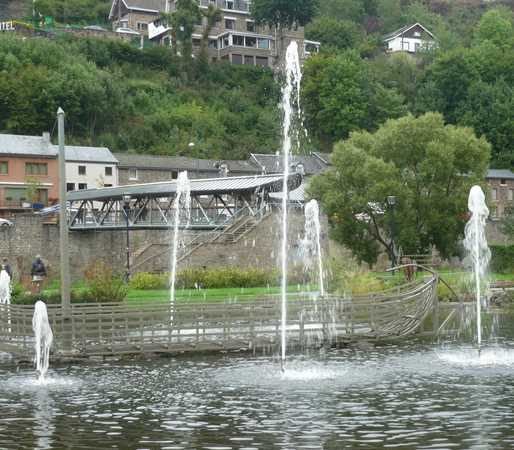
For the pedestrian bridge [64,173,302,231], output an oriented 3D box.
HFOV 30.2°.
[{"bbox_3d":[-6.934,-1.288,74.473,3.300,3.500,31.400,-1,0,-35],"label":"pedestrian bridge"}]

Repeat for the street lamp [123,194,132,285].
[{"bbox_3d":[-6.533,0.738,48.200,0.430,4.580,0.430,-1,0,0],"label":"street lamp"}]

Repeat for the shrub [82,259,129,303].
[{"bbox_3d":[-6.039,2.186,38.000,1.900,1.750,1.700,-1,0,0],"label":"shrub"}]

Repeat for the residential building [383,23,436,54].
[{"bbox_3d":[29.950,-35.286,186.000,9.300,6.600,8.300,-1,0,-14],"label":"residential building"}]

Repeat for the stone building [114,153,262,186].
[{"bbox_3d":[-9.614,-3.916,115.570,22.290,8.500,6.500,-1,0,-44],"label":"stone building"}]

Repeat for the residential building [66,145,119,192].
[{"bbox_3d":[-20.312,-4.009,105.381,7.800,9.000,6.500,-1,0,-44],"label":"residential building"}]

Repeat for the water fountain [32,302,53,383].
[{"bbox_3d":[-4.793,2.606,21.300,0.500,1.770,0.500,-1,0,0],"label":"water fountain"}]

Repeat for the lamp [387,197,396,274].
[{"bbox_3d":[7.834,0.555,55.200,0.450,4.600,0.450,-1,0,0],"label":"lamp"}]

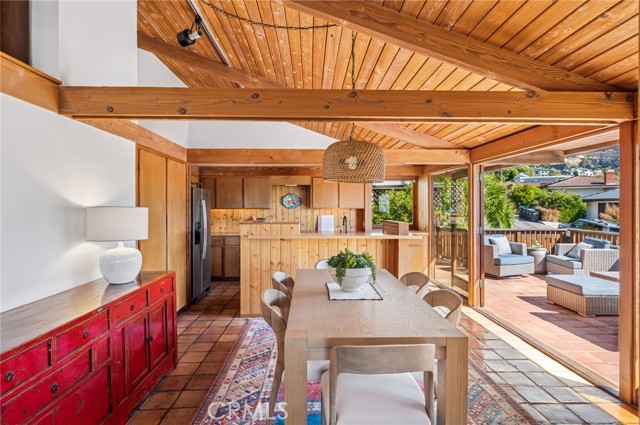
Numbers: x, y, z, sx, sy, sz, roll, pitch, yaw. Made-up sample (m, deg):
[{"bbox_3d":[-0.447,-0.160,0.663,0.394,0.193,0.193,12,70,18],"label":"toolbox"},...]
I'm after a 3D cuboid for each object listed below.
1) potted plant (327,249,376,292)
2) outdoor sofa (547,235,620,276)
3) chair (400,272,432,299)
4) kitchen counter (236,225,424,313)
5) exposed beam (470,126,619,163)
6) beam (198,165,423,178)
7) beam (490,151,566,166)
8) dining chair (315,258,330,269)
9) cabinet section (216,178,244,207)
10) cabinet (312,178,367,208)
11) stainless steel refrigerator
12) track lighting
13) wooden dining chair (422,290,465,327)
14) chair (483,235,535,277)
[{"bbox_3d":[0.245,0.459,2.707,0.385,0.328,0.360,0,1,-2],"label":"potted plant"},{"bbox_3d":[5.255,0.927,6.818,0.900,0.820,0.930,0,1,4],"label":"outdoor sofa"},{"bbox_3d":[0.662,0.976,3.024,0.550,0.800,0.540,0,1,-2],"label":"chair"},{"bbox_3d":[0.125,0.752,4.677,2.360,1.220,0.800,0,1,-2],"label":"kitchen counter"},{"bbox_3d":[2.274,-0.797,3.723,0.140,0.185,2.370,0,1,-2],"label":"exposed beam"},{"bbox_3d":[-0.197,-0.835,6.866,4.550,0.230,0.130,0,1,-2],"label":"beam"},{"bbox_3d":[2.941,-0.825,4.996,1.220,0.185,0.130,0,1,-2],"label":"beam"},{"bbox_3d":[0.217,0.965,3.749,0.540,0.800,0.550,0,1,-2],"label":"dining chair"},{"bbox_3d":[-1.824,-0.401,6.980,0.550,0.647,0.320,0,1,-2],"label":"cabinet section"},{"bbox_3d":[0.382,-0.386,6.857,1.070,0.630,0.330,0,1,-2],"label":"cabinet"},{"bbox_3d":[-2.253,0.472,5.344,0.780,1.735,0.920,0,1,-2],"label":"stainless steel refrigerator"},{"bbox_3d":[-1.406,-1.960,3.633,0.230,0.290,0.210,1,1,40],"label":"track lighting"},{"bbox_3d":[0.748,1.005,2.477,0.550,0.780,0.520,0,1,-2],"label":"wooden dining chair"},{"bbox_3d":[3.948,0.917,7.411,0.920,0.820,0.870,0,1,-19],"label":"chair"}]

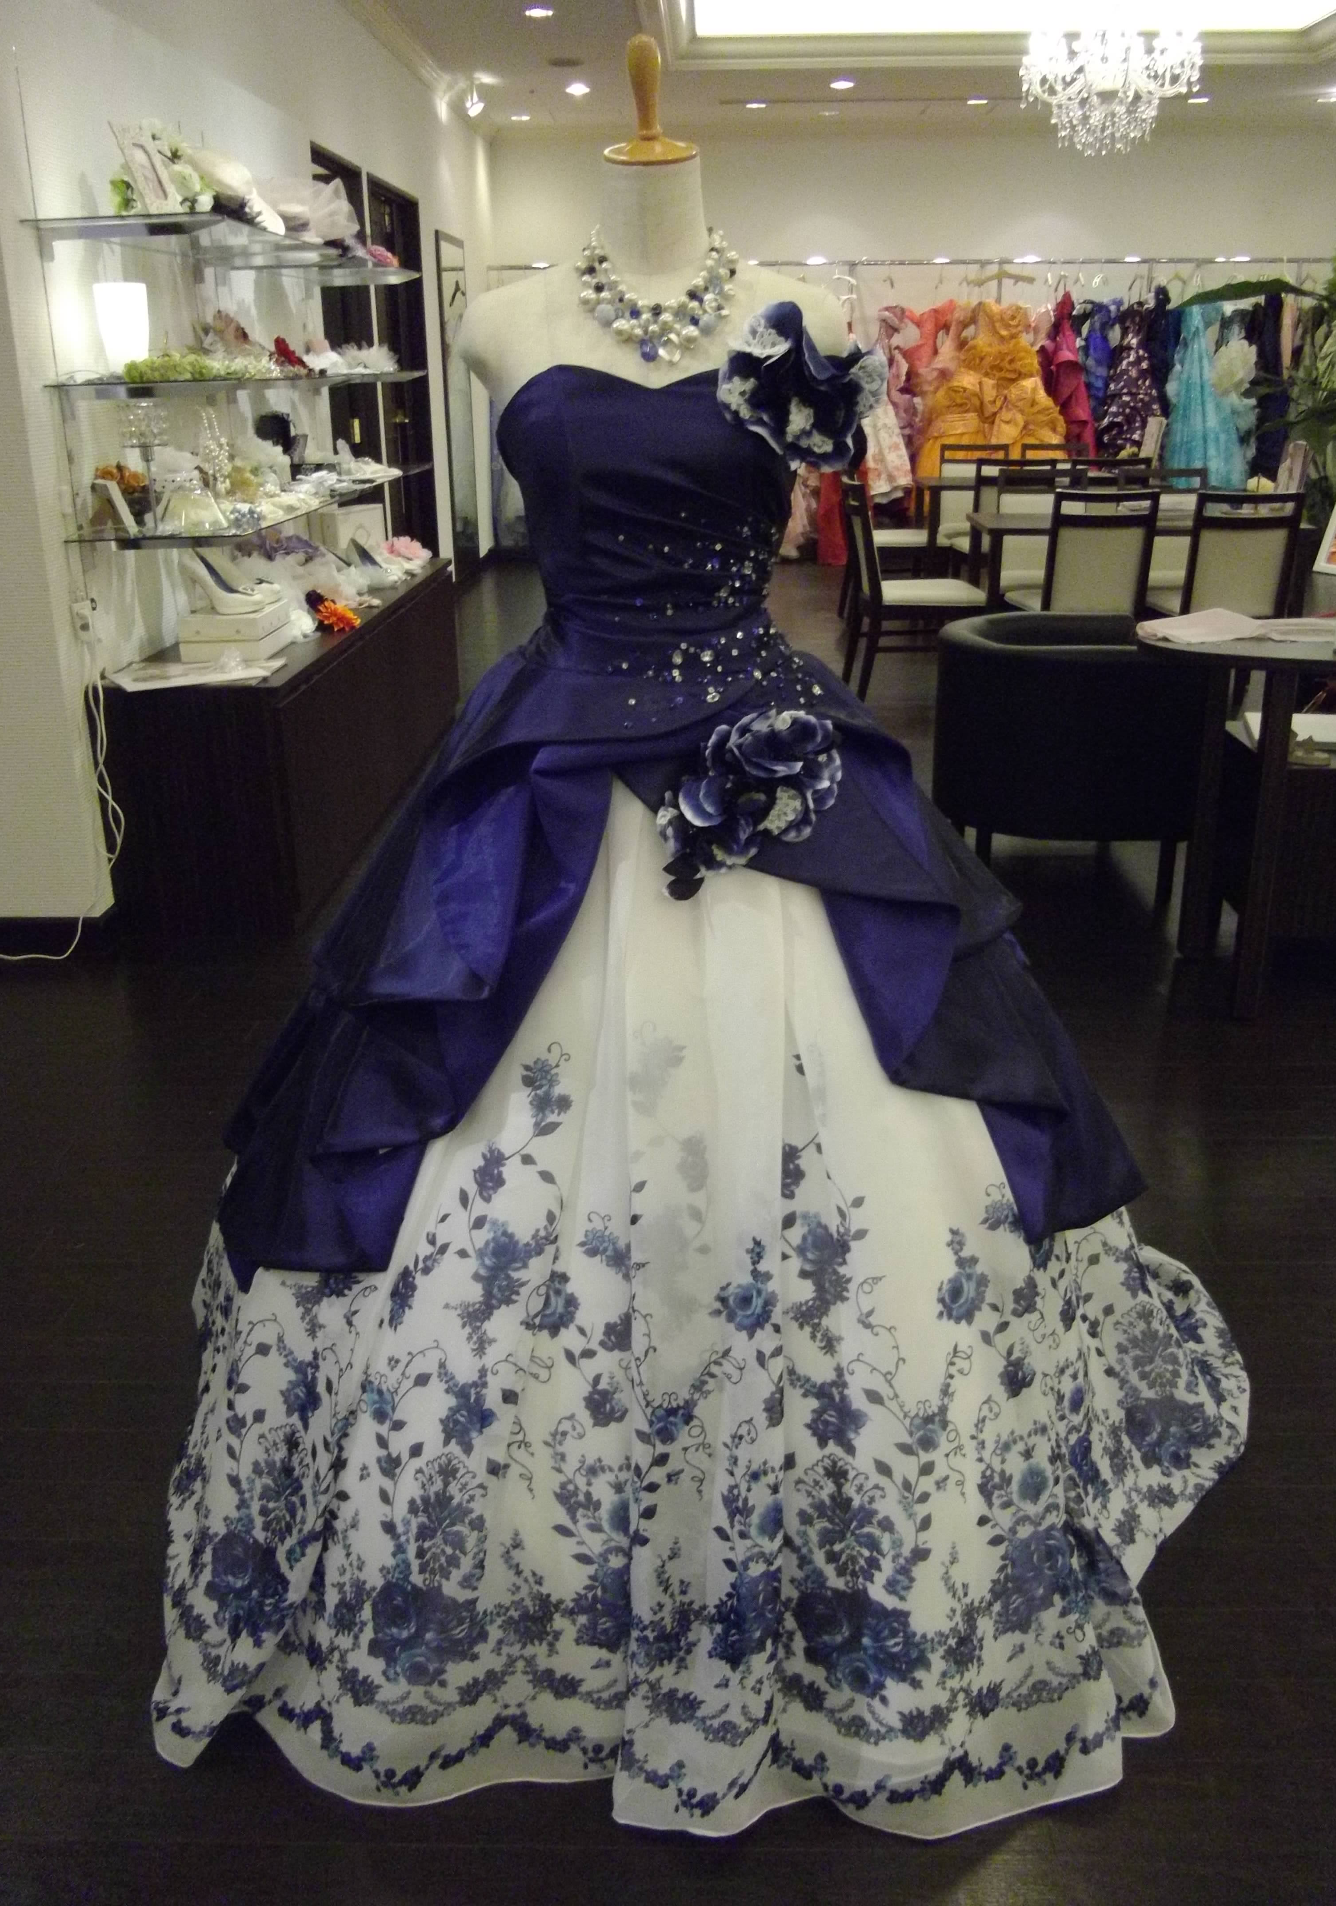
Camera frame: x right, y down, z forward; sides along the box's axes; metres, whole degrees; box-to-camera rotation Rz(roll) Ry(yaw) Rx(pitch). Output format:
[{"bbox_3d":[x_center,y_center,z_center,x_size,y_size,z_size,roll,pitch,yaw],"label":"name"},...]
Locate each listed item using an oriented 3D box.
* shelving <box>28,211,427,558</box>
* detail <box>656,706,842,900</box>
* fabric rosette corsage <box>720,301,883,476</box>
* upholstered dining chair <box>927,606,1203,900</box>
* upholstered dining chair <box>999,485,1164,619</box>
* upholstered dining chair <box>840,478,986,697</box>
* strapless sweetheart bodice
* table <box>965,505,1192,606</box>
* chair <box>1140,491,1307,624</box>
[{"bbox_3d":[-1.110,-1.663,4.327,0.440,0.680,2.340,0,22,2],"label":"shelving"},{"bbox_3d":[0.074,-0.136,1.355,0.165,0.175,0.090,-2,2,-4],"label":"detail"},{"bbox_3d":[0.124,-0.527,1.380,0.150,0.150,0.090,-5,18,-11],"label":"fabric rosette corsage"},{"bbox_3d":[0.982,-0.496,3.898,0.620,0.685,0.640,0,22,2],"label":"upholstered dining chair"},{"bbox_3d":[1.632,-1.402,5.906,0.430,0.870,0.500,0,22,0],"label":"upholstered dining chair"},{"bbox_3d":[1.035,-1.511,6.184,0.510,0.870,0.430,-1,22,-1],"label":"upholstered dining chair"},{"bbox_3d":[-0.022,-0.451,1.490,0.288,0.265,0.230,-1,22,-3],"label":"strapless sweetheart bodice"},{"bbox_3d":[1.890,-1.430,6.189,1.270,0.710,0.660,0,22,2],"label":"table"},{"bbox_3d":[2.128,-1.358,5.790,0.430,0.870,0.500,2,22,5],"label":"chair"}]

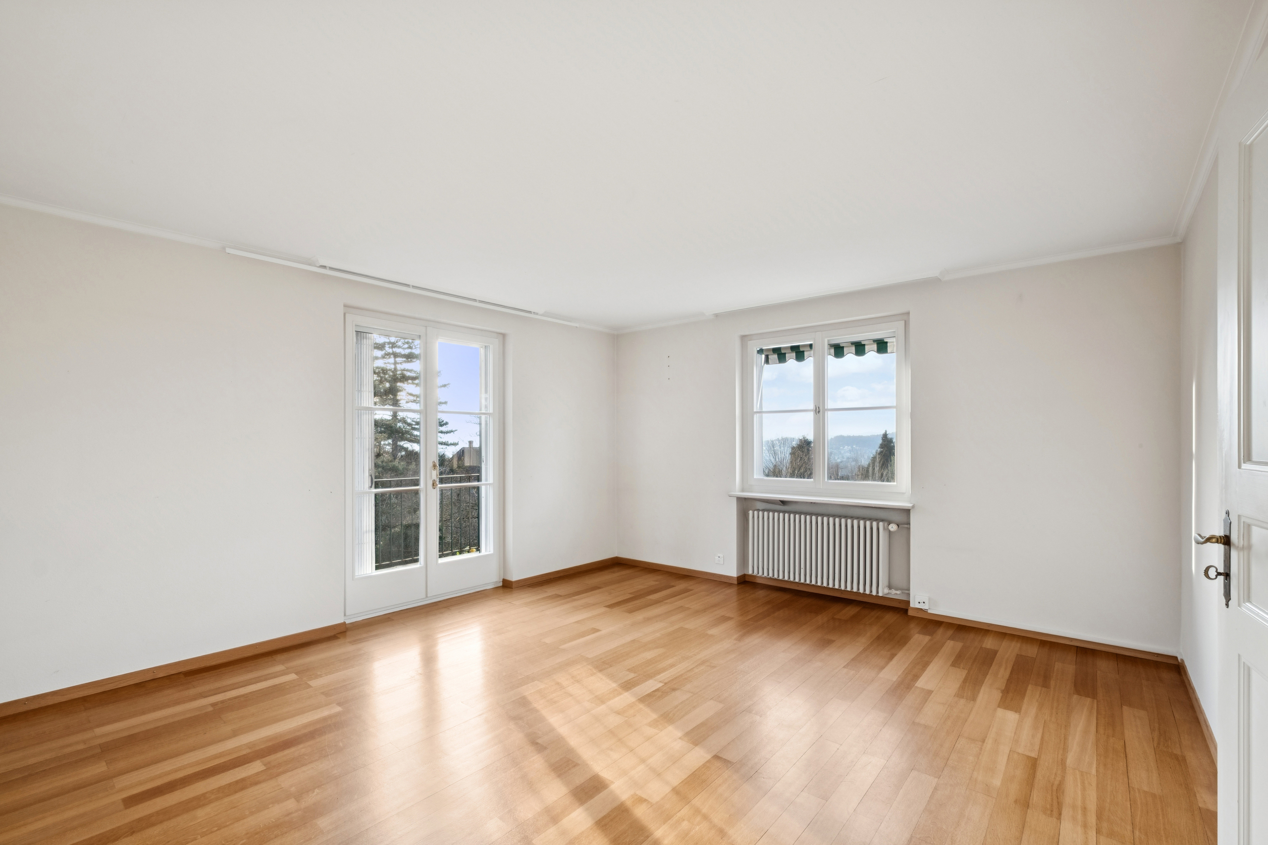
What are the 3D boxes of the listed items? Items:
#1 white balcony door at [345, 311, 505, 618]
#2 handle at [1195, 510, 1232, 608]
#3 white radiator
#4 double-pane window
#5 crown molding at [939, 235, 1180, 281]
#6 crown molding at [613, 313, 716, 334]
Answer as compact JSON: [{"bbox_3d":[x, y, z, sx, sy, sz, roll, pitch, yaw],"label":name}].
[{"bbox_3d":[-1.585,0.314,4.168,0.080,2.140,1.280,-1,-1,42],"label":"white balcony door"},{"bbox_3d":[1.309,0.308,1.187,0.057,0.222,0.105,-1,-1,34],"label":"handle"},{"bbox_3d":[1.478,1.036,4.329,1.081,0.555,0.130,-1,-1,38],"label":"white radiator"},{"bbox_3d":[1.520,-0.091,4.353,1.318,1.350,0.080,-1,-1,38],"label":"double-pane window"},{"bbox_3d":[2.596,-1.013,3.321,1.178,0.050,0.050,-1,-1,38],"label":"crown molding"},{"bbox_3d":[0.275,-0.947,5.124,1.171,0.050,0.050,-1,-1,38],"label":"crown molding"}]

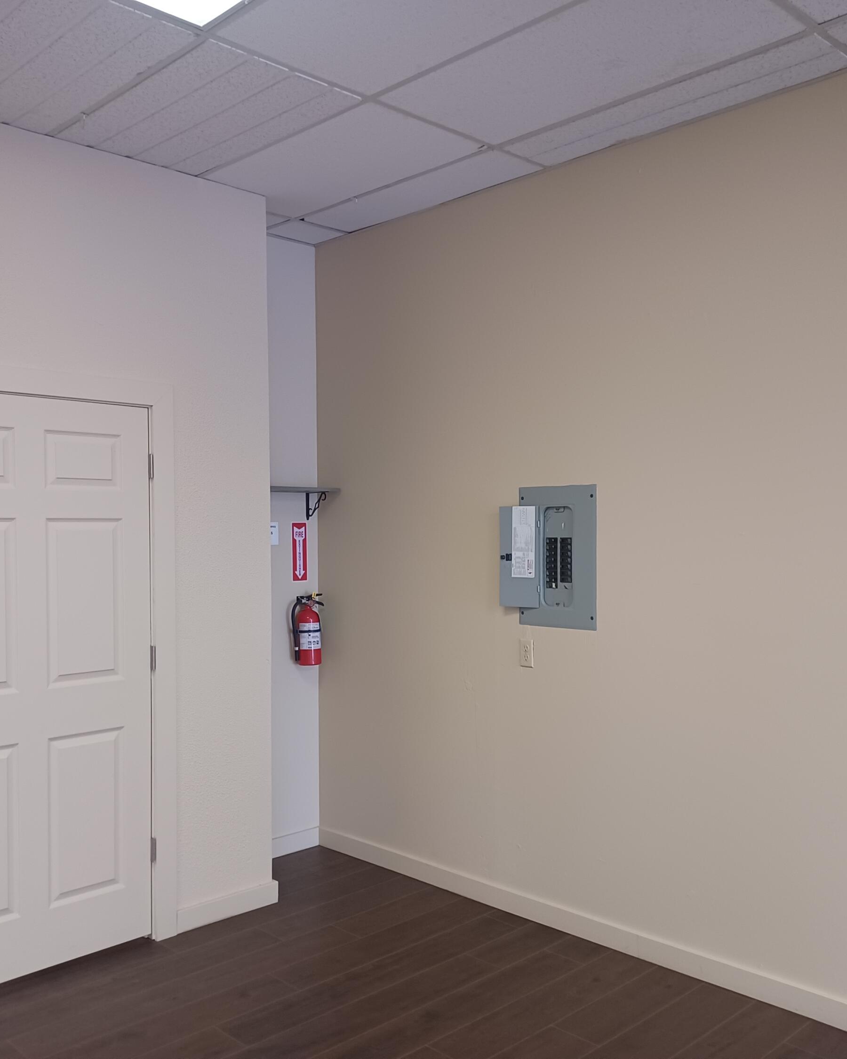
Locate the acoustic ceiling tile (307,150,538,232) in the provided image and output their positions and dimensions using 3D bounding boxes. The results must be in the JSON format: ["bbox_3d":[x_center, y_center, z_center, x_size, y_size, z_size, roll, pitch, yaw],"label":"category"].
[{"bbox_3d":[-0.047,-1.424,4.316,0.304,0.022,1.198,0,0,-44],"label":"acoustic ceiling tile"}]

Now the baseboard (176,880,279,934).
[{"bbox_3d":[-0.782,1.522,4.111,0.473,0.091,0.016,0,0,-44],"label":"baseboard"}]

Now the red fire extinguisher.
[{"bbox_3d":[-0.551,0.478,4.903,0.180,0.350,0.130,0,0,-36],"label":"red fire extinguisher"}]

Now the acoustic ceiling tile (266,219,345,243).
[{"bbox_3d":[-0.564,-1.418,4.847,0.304,0.022,0.236,0,0,-44],"label":"acoustic ceiling tile"}]

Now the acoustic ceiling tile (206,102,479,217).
[{"bbox_3d":[-0.386,-1.421,3.986,0.594,0.022,1.198,0,0,-44],"label":"acoustic ceiling tile"}]

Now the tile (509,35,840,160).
[{"bbox_3d":[0.754,-1.417,3.389,0.152,0.016,1.200,0,0,-44],"label":"tile"}]

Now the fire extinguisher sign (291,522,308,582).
[{"bbox_3d":[-0.600,0.110,4.957,0.100,0.292,0.004,0,0,-44],"label":"fire extinguisher sign"}]

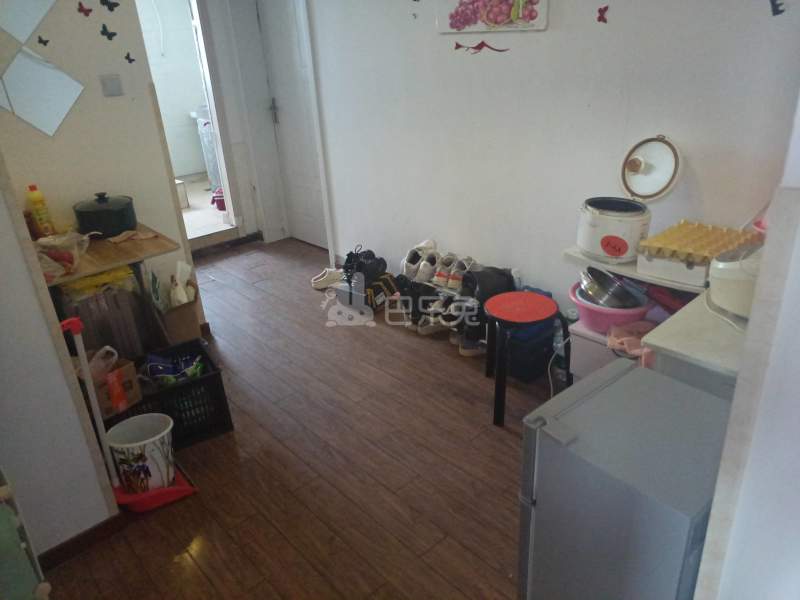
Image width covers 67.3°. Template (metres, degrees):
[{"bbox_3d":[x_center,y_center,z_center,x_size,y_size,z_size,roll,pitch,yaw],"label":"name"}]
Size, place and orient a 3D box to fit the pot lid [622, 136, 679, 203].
[{"bbox_3d":[0.936,-0.506,2.292,0.075,0.252,0.252,-1,18,-37],"label":"pot lid"}]

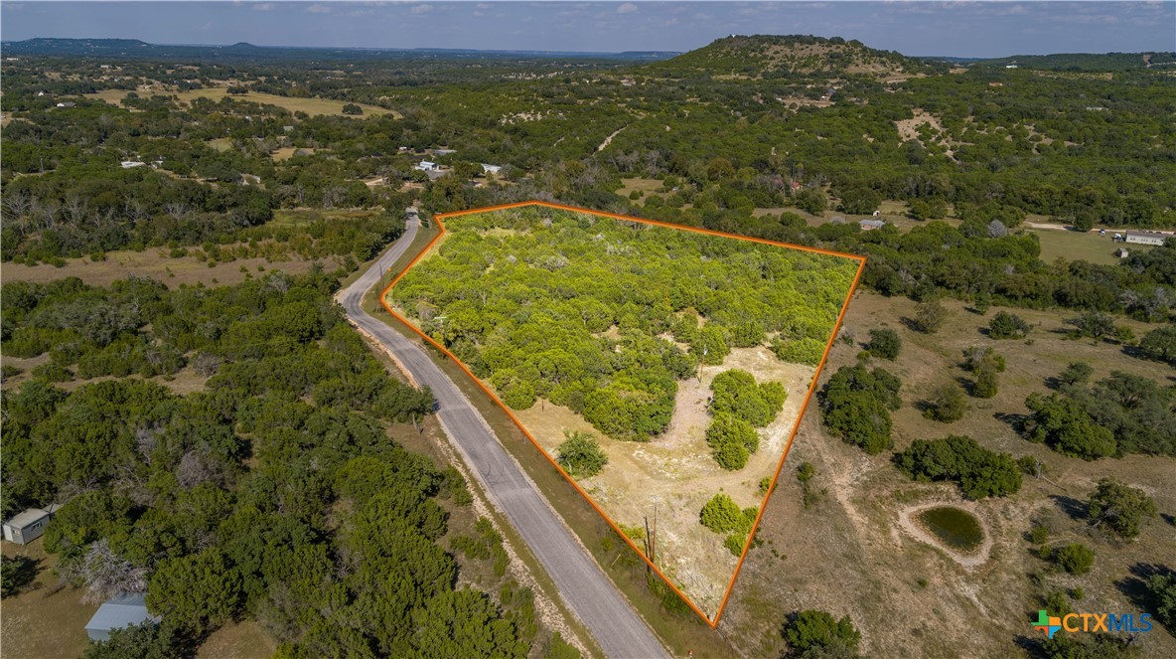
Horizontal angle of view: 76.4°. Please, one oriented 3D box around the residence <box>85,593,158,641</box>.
[{"bbox_3d":[-50.100,32.170,83.200,7.600,3.400,5.750,2,21,5],"label":"residence"}]

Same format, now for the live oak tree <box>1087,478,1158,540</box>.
[{"bbox_3d":[71.100,23.900,99.500,7.900,7.200,7.700,0,21,0],"label":"live oak tree"}]

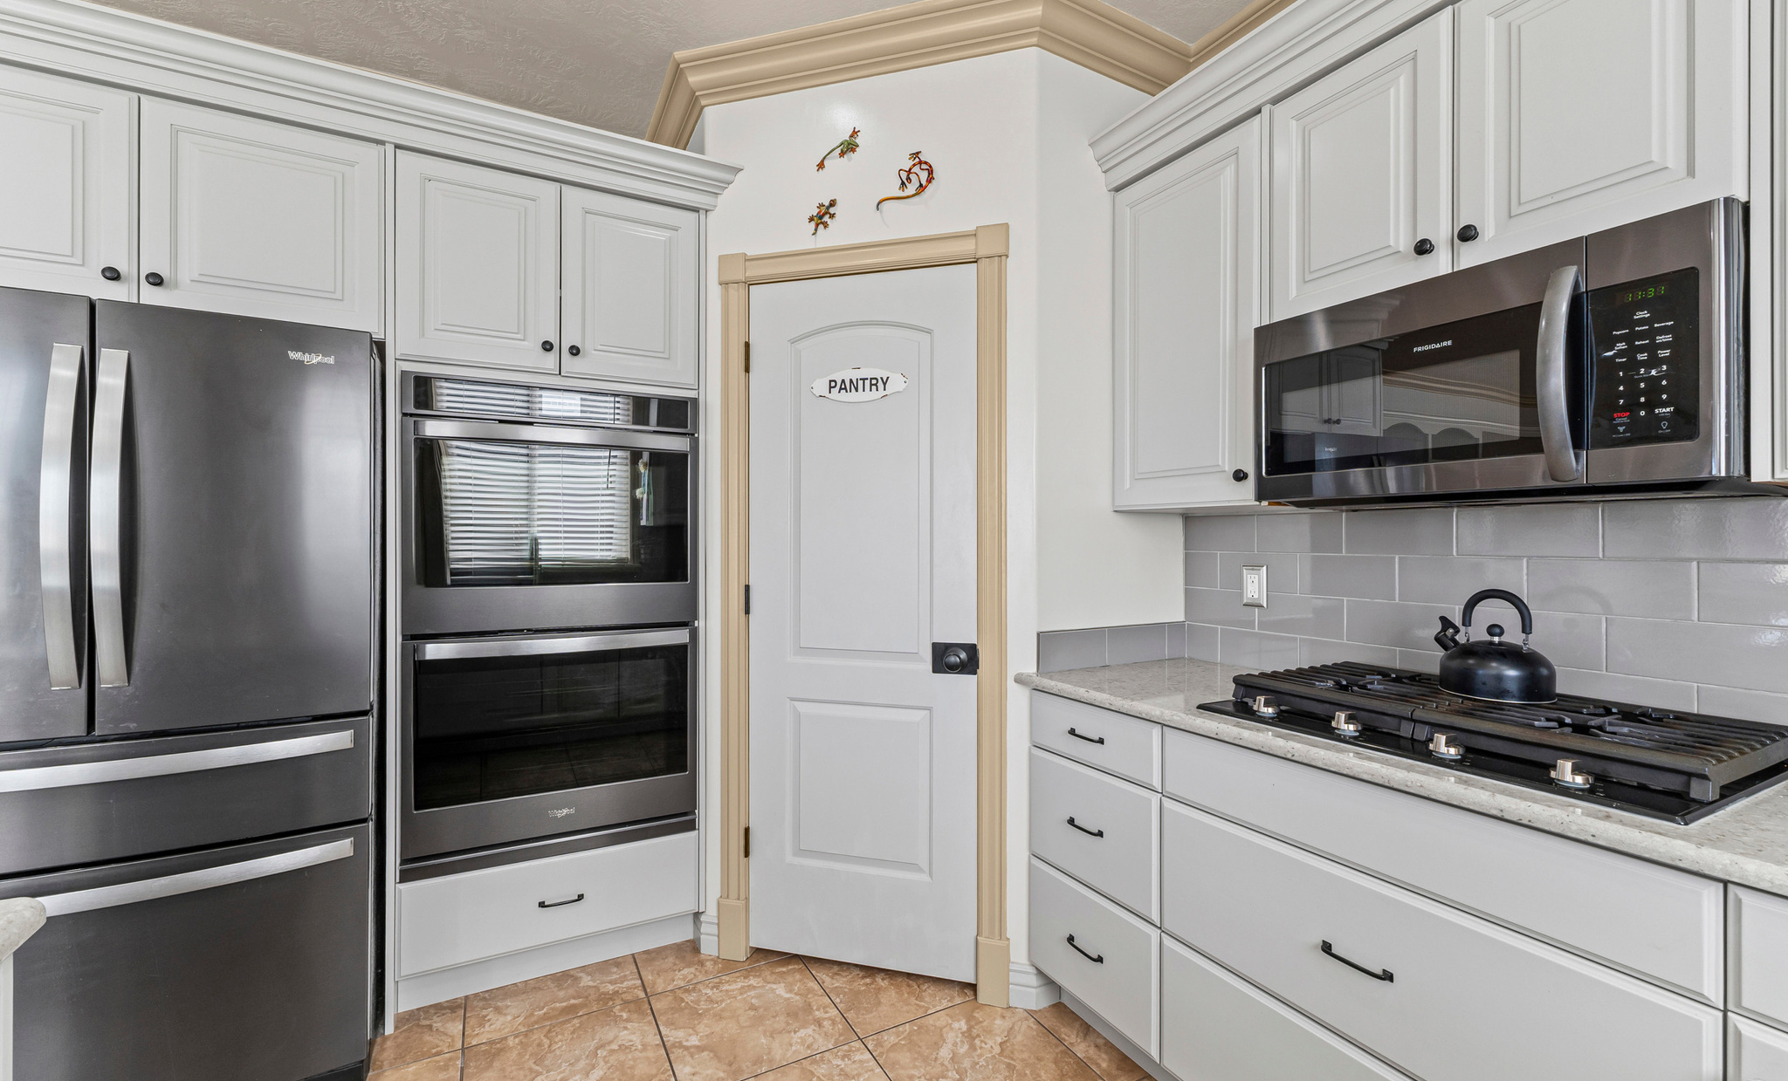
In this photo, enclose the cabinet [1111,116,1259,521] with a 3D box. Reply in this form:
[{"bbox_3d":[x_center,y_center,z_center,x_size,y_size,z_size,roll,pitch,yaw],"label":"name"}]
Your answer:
[{"bbox_3d":[0.882,-0.542,2.010,0.313,0.909,0.471,0,0,-28],"label":"cabinet"}]

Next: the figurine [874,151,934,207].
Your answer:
[{"bbox_3d":[0.035,-1.024,2.124,0.175,0.152,0.025,0,0,17],"label":"figurine"}]

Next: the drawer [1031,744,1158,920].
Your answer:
[{"bbox_3d":[0.677,0.708,1.940,0.450,0.294,0.454,0,0,-28],"label":"drawer"}]

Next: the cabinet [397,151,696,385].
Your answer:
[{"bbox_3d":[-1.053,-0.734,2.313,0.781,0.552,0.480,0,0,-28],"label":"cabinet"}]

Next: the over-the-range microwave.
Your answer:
[{"bbox_3d":[1.144,-0.278,1.447,0.385,0.419,0.764,0,0,-28],"label":"over-the-range microwave"}]

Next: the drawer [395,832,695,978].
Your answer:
[{"bbox_3d":[-1.039,1.014,2.289,0.771,0.248,0.420,0,0,-28],"label":"drawer"}]

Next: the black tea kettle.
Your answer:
[{"bbox_3d":[1.170,0.197,1.473,0.176,0.204,0.215,0,0,-9],"label":"black tea kettle"}]

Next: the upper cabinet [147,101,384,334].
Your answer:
[{"bbox_3d":[-1.605,-0.760,1.980,0.462,0.490,0.400,0,0,-28],"label":"upper cabinet"}]

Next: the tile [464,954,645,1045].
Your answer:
[{"bbox_3d":[-0.944,1.288,2.089,0.449,0.015,0.255,0,0,-28],"label":"tile"}]

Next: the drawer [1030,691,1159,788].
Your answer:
[{"bbox_3d":[0.655,0.478,1.915,0.400,0.148,0.444,0,0,-28],"label":"drawer"}]

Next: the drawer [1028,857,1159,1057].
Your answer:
[{"bbox_3d":[0.652,0.997,1.920,0.400,0.291,0.444,0,0,-28],"label":"drawer"}]

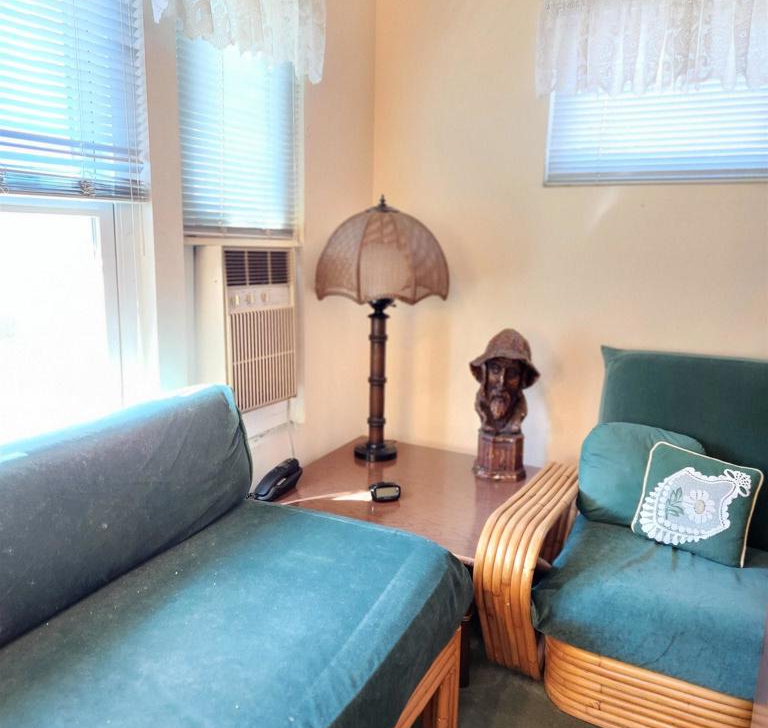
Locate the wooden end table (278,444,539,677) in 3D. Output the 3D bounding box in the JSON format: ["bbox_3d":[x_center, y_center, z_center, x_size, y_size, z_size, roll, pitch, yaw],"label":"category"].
[{"bbox_3d":[0.070,0.615,2.386,0.816,0.410,0.849,7,11,27],"label":"wooden end table"}]

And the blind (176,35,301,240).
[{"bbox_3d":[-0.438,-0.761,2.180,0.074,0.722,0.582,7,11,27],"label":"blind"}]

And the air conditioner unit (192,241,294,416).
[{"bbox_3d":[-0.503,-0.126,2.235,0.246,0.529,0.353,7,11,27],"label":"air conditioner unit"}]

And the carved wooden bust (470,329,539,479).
[{"bbox_3d":[0.437,0.136,2.437,0.234,0.533,0.205,5,11,20],"label":"carved wooden bust"}]

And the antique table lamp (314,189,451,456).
[{"bbox_3d":[-0.021,-0.133,2.586,0.492,0.987,0.492,1,10,0],"label":"antique table lamp"}]

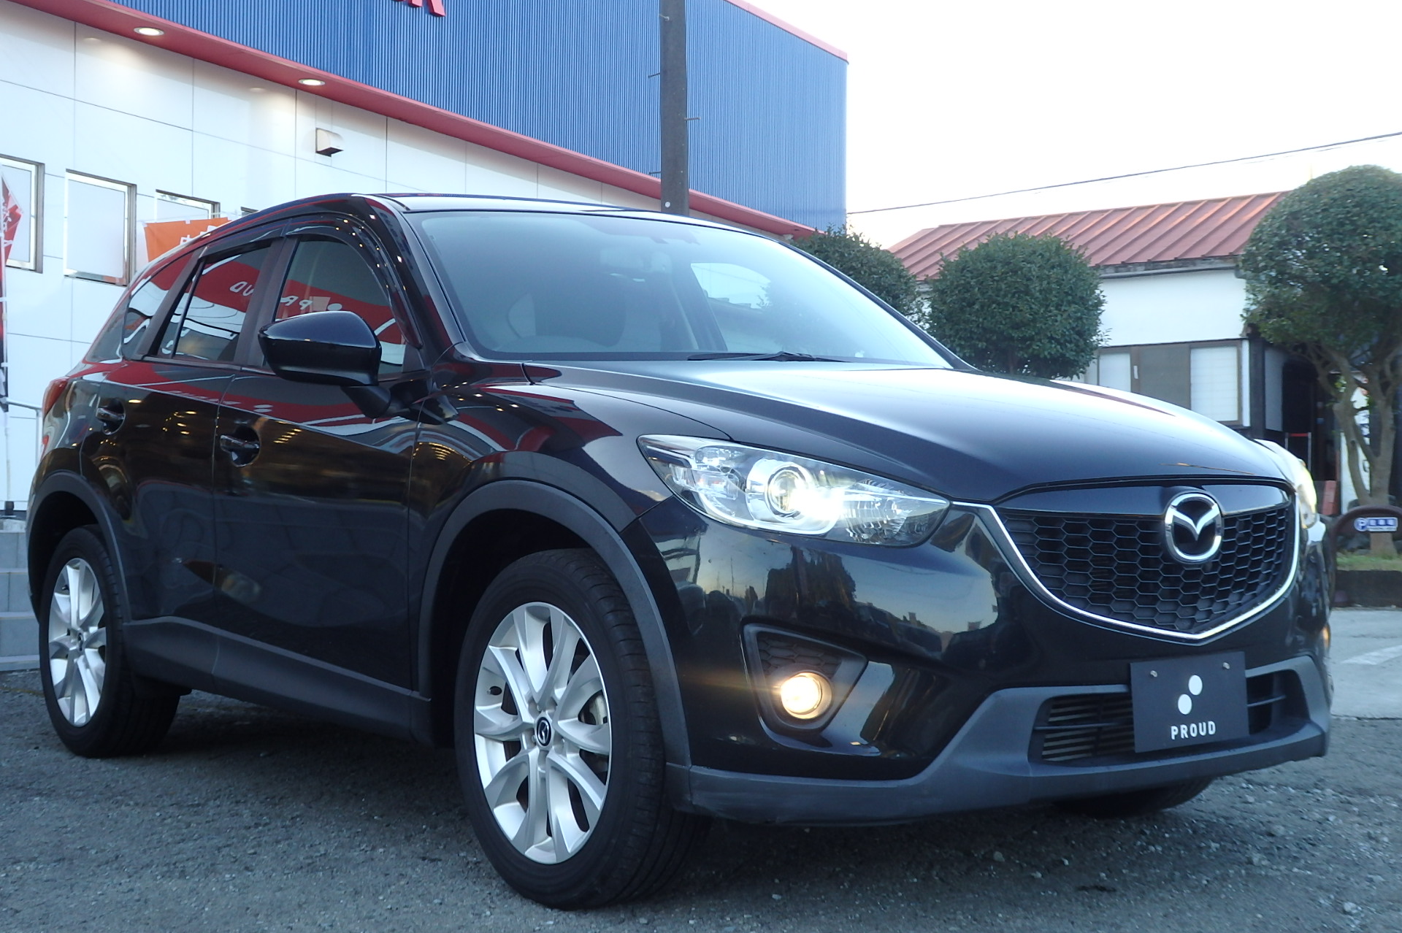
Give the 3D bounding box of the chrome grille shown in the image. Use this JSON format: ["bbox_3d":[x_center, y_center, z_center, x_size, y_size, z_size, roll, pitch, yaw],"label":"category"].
[{"bbox_3d":[0.905,0.195,3.487,0.890,0.250,0.130,0,-1,-38],"label":"chrome grille"}]

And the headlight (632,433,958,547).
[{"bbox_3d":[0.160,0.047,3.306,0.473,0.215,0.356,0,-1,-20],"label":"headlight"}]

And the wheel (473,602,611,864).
[{"bbox_3d":[-0.250,0.527,3.668,0.190,0.520,0.520,0,-1,-36],"label":"wheel"}]

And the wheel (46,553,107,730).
[{"bbox_3d":[-1.899,0.558,5.806,0.190,0.520,0.520,0,-1,-38],"label":"wheel"}]

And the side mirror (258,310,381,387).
[{"bbox_3d":[-0.895,-0.266,4.271,0.245,0.178,0.170,0,-1,-38],"label":"side mirror"}]

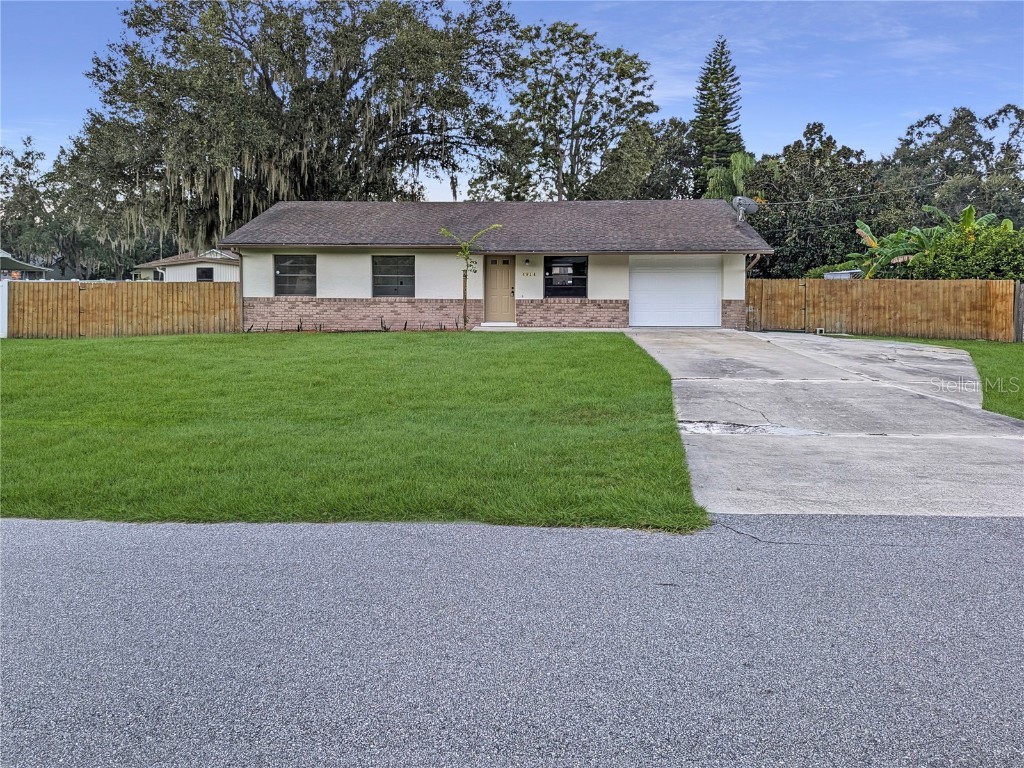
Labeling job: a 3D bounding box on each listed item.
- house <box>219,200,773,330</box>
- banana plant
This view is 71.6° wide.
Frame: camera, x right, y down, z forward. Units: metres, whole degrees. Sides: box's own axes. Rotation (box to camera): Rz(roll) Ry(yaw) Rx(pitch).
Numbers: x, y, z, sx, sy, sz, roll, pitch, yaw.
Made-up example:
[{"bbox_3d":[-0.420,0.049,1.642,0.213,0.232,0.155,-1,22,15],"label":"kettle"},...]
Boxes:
[{"bbox_3d":[-0.473,-4.436,26.045,16.485,4.496,10.550,0,7,2],"label":"house"},{"bbox_3d":[14.013,-4.316,27.000,2.600,3.850,2.500,0,7,2],"label":"banana plant"}]

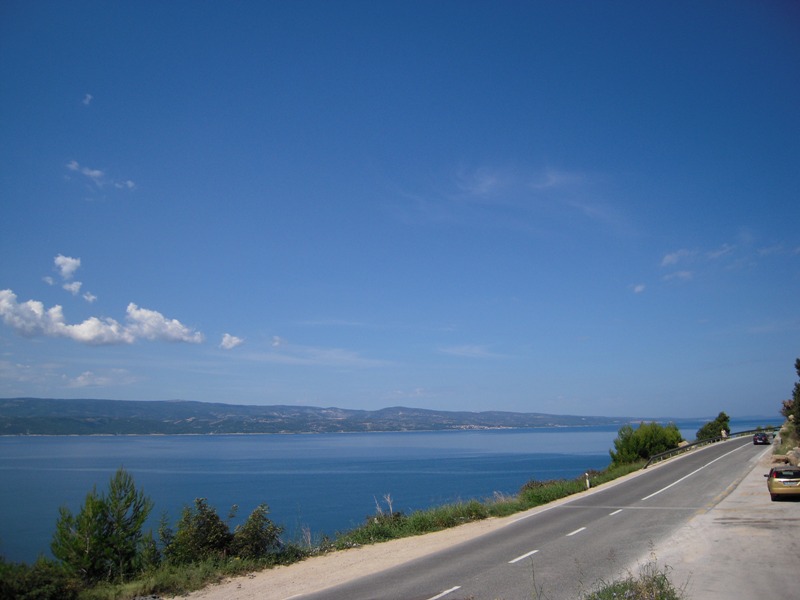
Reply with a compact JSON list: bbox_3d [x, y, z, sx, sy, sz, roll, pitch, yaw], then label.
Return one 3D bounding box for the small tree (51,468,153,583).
[{"bbox_3d":[-7.434,5.612,16.200,2.320,2.700,2.090,4,-12,-24],"label":"small tree"}]

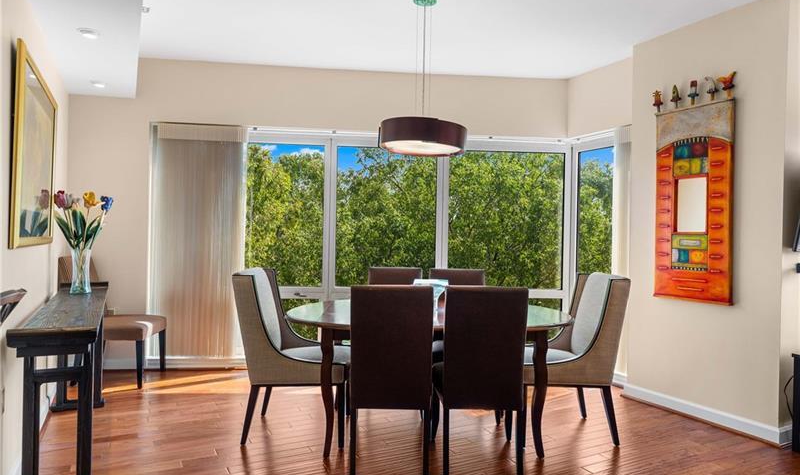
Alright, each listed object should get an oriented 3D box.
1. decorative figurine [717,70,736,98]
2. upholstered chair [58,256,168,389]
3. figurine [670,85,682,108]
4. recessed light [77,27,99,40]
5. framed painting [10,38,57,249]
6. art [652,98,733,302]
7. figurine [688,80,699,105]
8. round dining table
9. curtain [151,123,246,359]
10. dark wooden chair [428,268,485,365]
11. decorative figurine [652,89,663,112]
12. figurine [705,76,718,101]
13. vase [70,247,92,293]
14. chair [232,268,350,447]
[{"bbox_3d":[2.207,-1.031,3.600,0.075,0.180,0.125,1,0,-27],"label":"decorative figurine"},{"bbox_3d":[-2.400,0.698,4.500,0.650,1.010,0.500,1,0,-1],"label":"upholstered chair"},{"bbox_3d":[1.978,-1.008,3.818,0.055,0.169,0.068,1,0,-27],"label":"figurine"},{"bbox_3d":[-1.882,-1.228,3.215,0.130,0.030,0.130,1,0,-27],"label":"recessed light"},{"bbox_3d":[-1.931,-0.402,2.826,0.035,0.885,1.420,1,0,-27],"label":"framed painting"},{"bbox_3d":[2.042,-0.231,3.713,0.040,1.338,0.568,1,0,-27],"label":"art"},{"bbox_3d":[2.038,-1.003,3.700,0.055,0.171,0.068,1,0,-27],"label":"figurine"},{"bbox_3d":[0.173,0.848,3.370,1.780,0.760,1.105,1,0,-2],"label":"round dining table"},{"bbox_3d":[-1.820,0.039,4.819,0.827,2.093,0.090,1,0,-6],"label":"curtain"},{"bbox_3d":[0.440,0.757,3.860,0.445,1.000,0.630,1,0,-1],"label":"dark wooden chair"},{"bbox_3d":[1.966,-1.040,4.070,0.060,0.165,0.072,1,0,-27],"label":"decorative figurine"},{"bbox_3d":[2.158,-1.028,3.690,0.075,0.172,0.090,1,0,-27],"label":"figurine"},{"bbox_3d":[-2.252,0.237,3.770,0.152,0.315,0.152,1,0,0],"label":"vase"},{"bbox_3d":[-0.660,0.729,3.445,0.660,1.015,0.580,1,0,-2],"label":"chair"}]

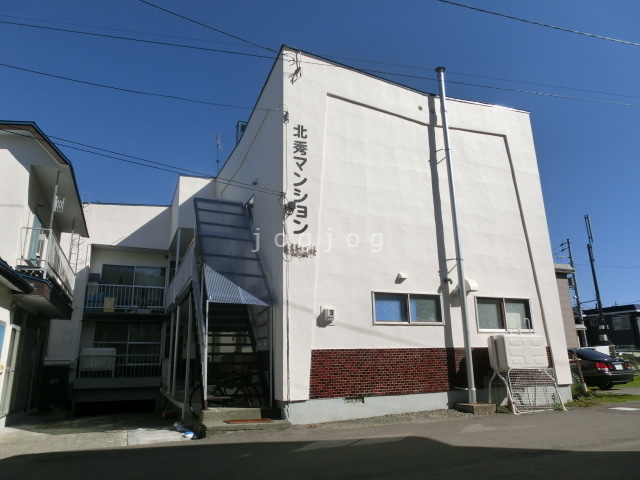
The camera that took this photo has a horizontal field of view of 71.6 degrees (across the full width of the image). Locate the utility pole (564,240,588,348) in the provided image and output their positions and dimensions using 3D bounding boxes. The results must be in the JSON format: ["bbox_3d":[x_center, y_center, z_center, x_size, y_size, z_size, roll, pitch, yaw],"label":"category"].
[{"bbox_3d":[20.840,4.961,35.682,0.350,10.430,0.350,4,-16,-20],"label":"utility pole"}]

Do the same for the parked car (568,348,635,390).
[{"bbox_3d":[8.595,4.715,16.239,1.790,1.450,4.700,7,-17,-30],"label":"parked car"}]

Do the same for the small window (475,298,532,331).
[{"bbox_3d":[4.598,1.869,11.027,1.719,0.843,0.100,4,-16,-20],"label":"small window"}]

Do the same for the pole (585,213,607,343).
[{"bbox_3d":[20.494,3.623,32.553,0.400,11.451,0.400,4,-16,-20],"label":"pole"}]

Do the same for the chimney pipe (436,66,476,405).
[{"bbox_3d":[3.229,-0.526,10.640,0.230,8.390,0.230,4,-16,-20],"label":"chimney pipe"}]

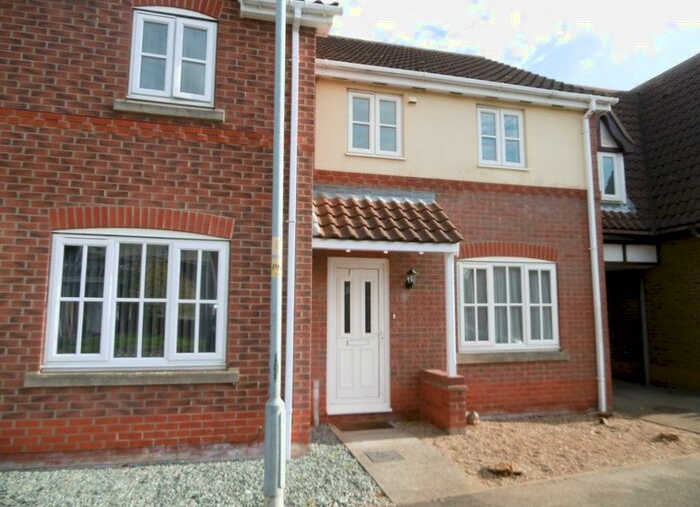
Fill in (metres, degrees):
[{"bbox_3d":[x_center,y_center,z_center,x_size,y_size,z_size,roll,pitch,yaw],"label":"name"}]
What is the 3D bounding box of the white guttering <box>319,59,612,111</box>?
[{"bbox_3d":[1.865,-2.541,7.419,5.195,0.188,0.175,2,-7,-13],"label":"white guttering"}]

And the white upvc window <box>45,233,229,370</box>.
[{"bbox_3d":[-2.121,0.511,4.965,1.722,1.330,0.090,2,-7,-13],"label":"white upvc window"}]

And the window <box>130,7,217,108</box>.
[{"bbox_3d":[-1.922,-2.112,5.324,0.879,0.997,0.090,2,-7,-13],"label":"window"}]

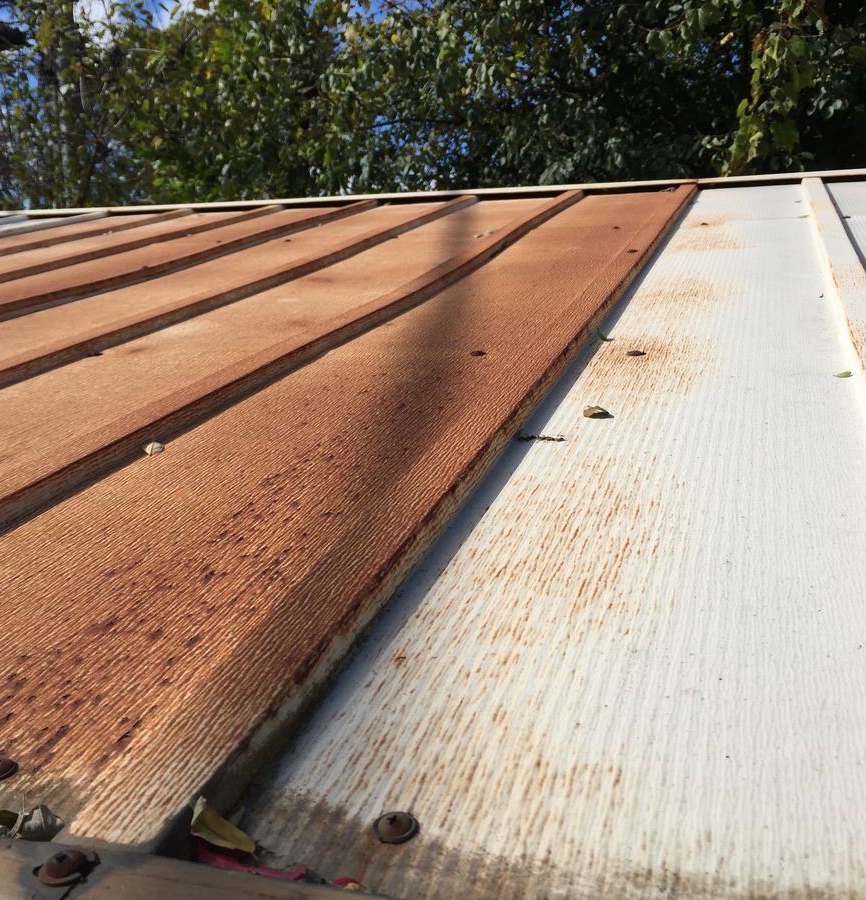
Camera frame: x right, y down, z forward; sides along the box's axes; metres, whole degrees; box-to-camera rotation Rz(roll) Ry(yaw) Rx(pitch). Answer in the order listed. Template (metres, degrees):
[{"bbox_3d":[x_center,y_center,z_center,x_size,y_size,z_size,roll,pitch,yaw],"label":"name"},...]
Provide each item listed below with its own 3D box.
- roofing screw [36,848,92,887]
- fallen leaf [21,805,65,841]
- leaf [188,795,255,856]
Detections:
[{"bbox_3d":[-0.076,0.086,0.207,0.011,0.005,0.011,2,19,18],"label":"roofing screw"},{"bbox_3d":[-0.093,0.089,0.240,0.010,0.007,0.007,2,19,18],"label":"fallen leaf"},{"bbox_3d":[-0.049,0.087,0.233,0.015,0.009,0.009,2,19,18],"label":"leaf"}]

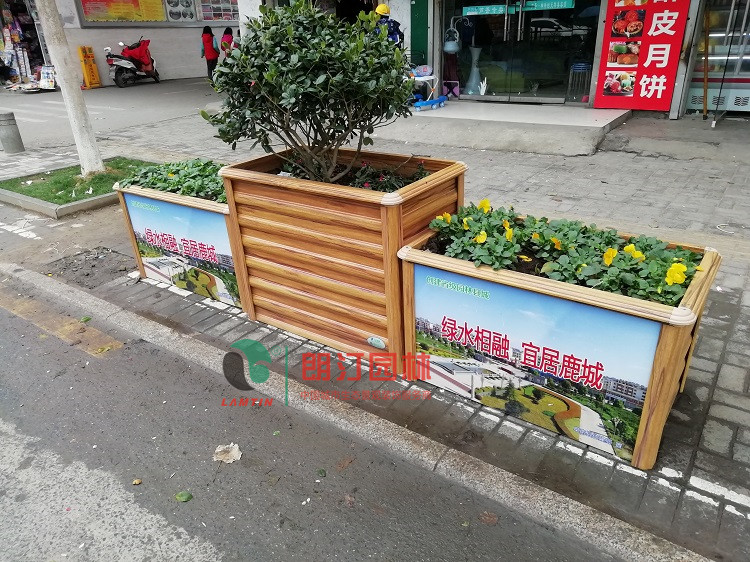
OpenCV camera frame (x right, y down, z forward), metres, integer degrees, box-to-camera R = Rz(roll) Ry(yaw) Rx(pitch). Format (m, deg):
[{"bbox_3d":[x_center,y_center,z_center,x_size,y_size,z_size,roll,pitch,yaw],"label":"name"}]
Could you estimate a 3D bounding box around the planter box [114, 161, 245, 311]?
[{"bbox_3d":[-0.981,-0.330,3.431,1.032,0.667,0.568,14,30,32],"label":"planter box"}]

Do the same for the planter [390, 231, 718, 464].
[{"bbox_3d":[0.652,0.133,2.142,1.012,0.672,0.555,15,32,33],"label":"planter"}]

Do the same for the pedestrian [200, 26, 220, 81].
[{"bbox_3d":[-4.799,-6.642,16.551,0.500,1.530,0.320,-5,25,-7],"label":"pedestrian"}]

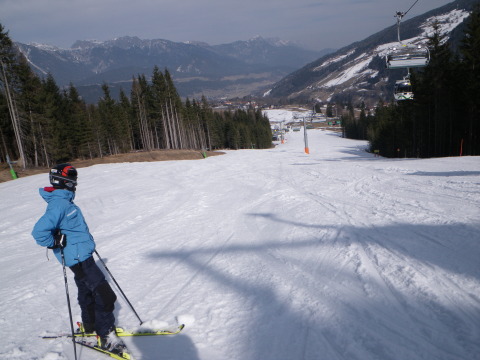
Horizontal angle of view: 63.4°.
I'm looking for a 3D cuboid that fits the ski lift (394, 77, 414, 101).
[{"bbox_3d":[18.640,-10.368,44.000,1.950,2.550,1.950,-5,12,-2],"label":"ski lift"}]

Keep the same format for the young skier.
[{"bbox_3d":[-1.366,0.668,3.308,0.640,1.630,0.500,-6,12,-6],"label":"young skier"}]

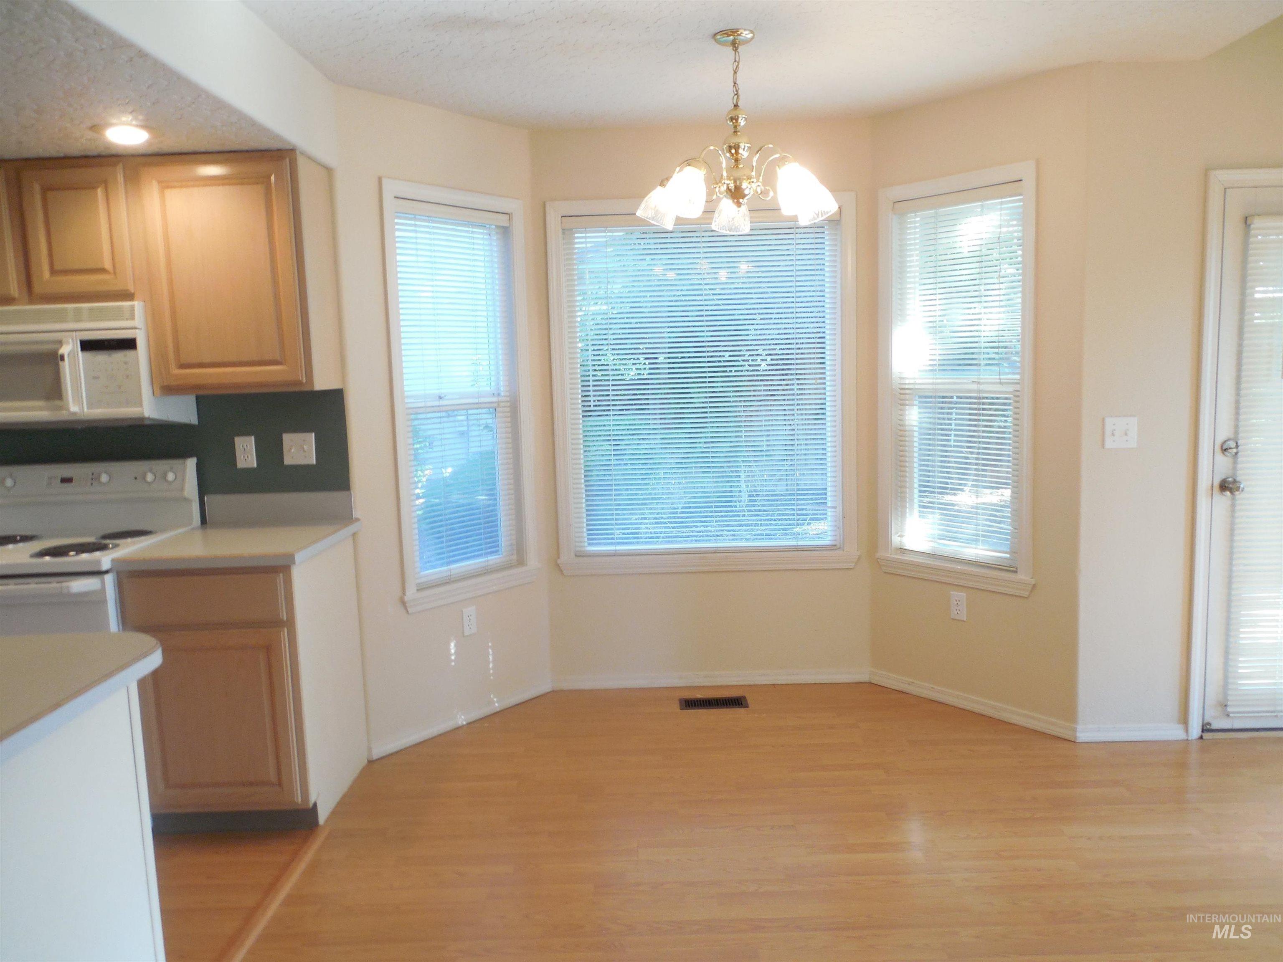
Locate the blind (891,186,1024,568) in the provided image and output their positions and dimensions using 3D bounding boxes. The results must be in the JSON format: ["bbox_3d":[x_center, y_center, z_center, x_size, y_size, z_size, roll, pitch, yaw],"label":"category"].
[{"bbox_3d":[1.274,-0.409,3.768,0.045,1.500,0.585,-7,8,-40],"label":"blind"}]

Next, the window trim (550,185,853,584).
[{"bbox_3d":[0.278,-0.401,4.042,1.340,1.626,0.075,-2,6,1],"label":"window trim"}]

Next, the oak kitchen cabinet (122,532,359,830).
[{"bbox_3d":[-1.294,0.658,3.132,0.525,0.876,0.603,-2,6,1],"label":"oak kitchen cabinet"}]

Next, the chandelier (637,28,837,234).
[{"bbox_3d":[0.305,-1.095,2.912,0.655,0.580,0.630,-2,6,1],"label":"chandelier"}]

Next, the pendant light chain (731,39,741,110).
[{"bbox_3d":[0.302,-1.293,2.951,0.027,0.210,0.027,-1,6,1],"label":"pendant light chain"}]

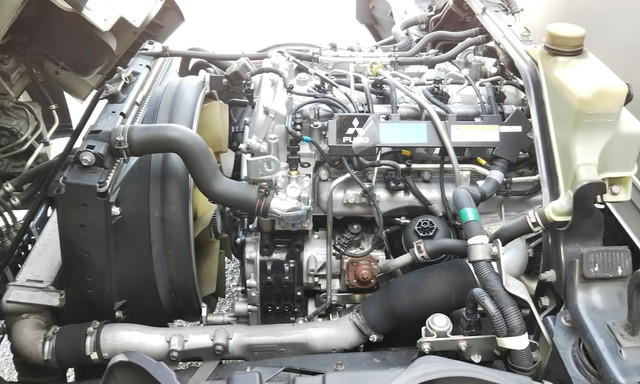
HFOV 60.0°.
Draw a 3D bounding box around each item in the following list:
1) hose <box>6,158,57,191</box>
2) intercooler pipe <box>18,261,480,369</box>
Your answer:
[{"bbox_3d":[-0.564,-0.034,1.080,0.095,0.052,0.055,0,36,0],"label":"hose"},{"bbox_3d":[-0.130,0.204,0.945,0.775,0.185,0.115,0,36,0],"label":"intercooler pipe"}]

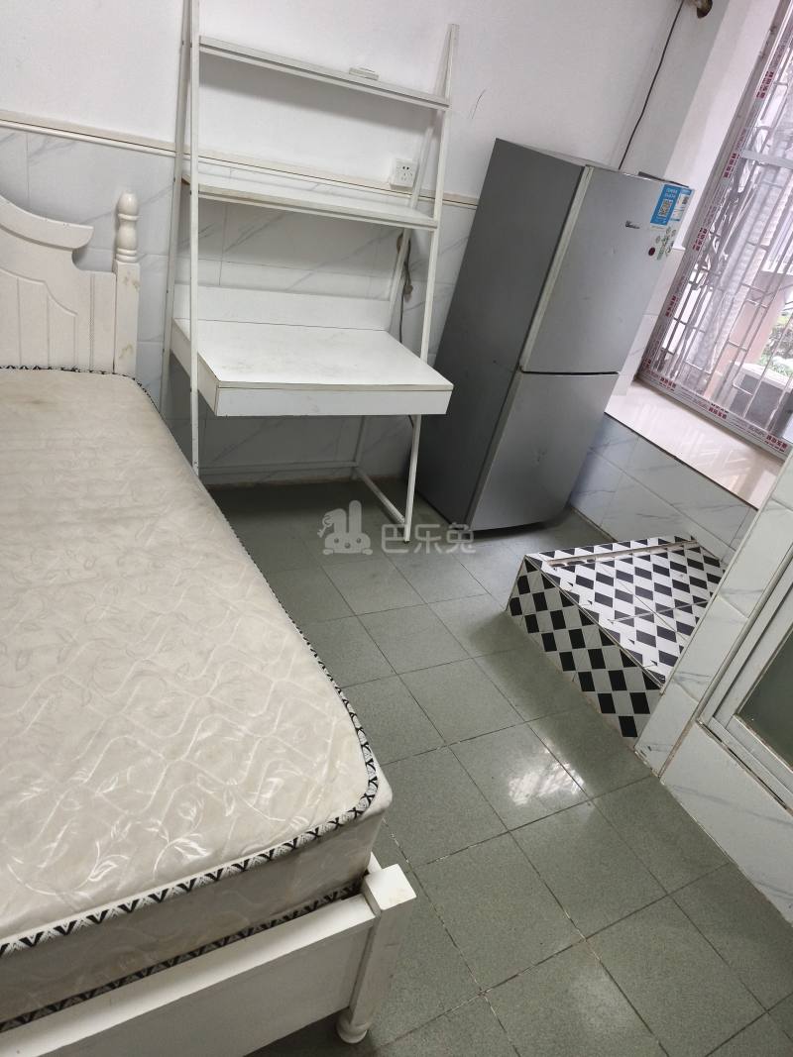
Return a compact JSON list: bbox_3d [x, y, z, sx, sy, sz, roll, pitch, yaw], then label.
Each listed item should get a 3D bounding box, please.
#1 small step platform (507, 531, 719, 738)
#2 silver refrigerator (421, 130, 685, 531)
[{"bbox_3d":[1.001,0.354,2.634,0.923,0.252,0.690,-6,36,-31],"label":"small step platform"},{"bbox_3d":[0.593,-0.754,3.059,0.581,1.508,0.541,-8,37,-35],"label":"silver refrigerator"}]

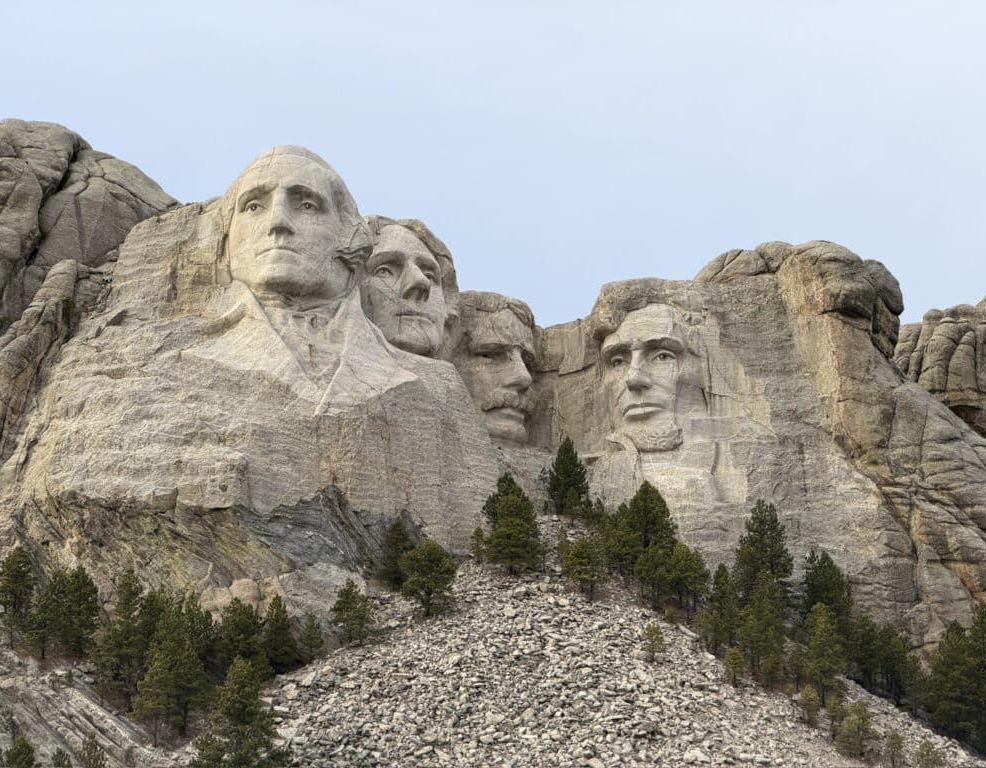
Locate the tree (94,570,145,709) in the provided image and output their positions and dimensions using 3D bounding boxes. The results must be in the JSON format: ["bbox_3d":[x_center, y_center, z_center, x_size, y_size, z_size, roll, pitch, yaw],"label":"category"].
[{"bbox_3d":[-38.890,26.720,309.890,5.410,14.630,5.410,0,-15,0],"label":"tree"}]

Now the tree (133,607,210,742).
[{"bbox_3d":[-32.930,29.890,304.830,7.780,14.140,7.780,0,-15,0],"label":"tree"}]

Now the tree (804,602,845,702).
[{"bbox_3d":[35.968,29.261,320.000,4.760,11.475,4.760,0,-16,0],"label":"tree"}]

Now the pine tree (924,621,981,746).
[{"bbox_3d":[49.080,31.920,317.710,6.200,13.210,6.200,0,-15,0],"label":"pine tree"}]

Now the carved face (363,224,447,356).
[{"bbox_3d":[-10.826,-11.692,366.000,10.000,16.000,7.500,9,-18,-29],"label":"carved face"}]

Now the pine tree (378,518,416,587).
[{"bbox_3d":[-10.783,19.138,334.000,4.516,8.522,4.516,0,-16,0],"label":"pine tree"}]

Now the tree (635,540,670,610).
[{"bbox_3d":[18.176,21.573,335.000,4.530,7.855,4.530,0,-16,0],"label":"tree"}]

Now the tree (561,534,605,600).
[{"bbox_3d":[10.279,20.842,336.000,4.998,7.646,4.998,0,-16,0],"label":"tree"}]

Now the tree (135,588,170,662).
[{"bbox_3d":[-35.820,25.950,314.170,4.020,9.040,4.020,0,-15,0],"label":"tree"}]

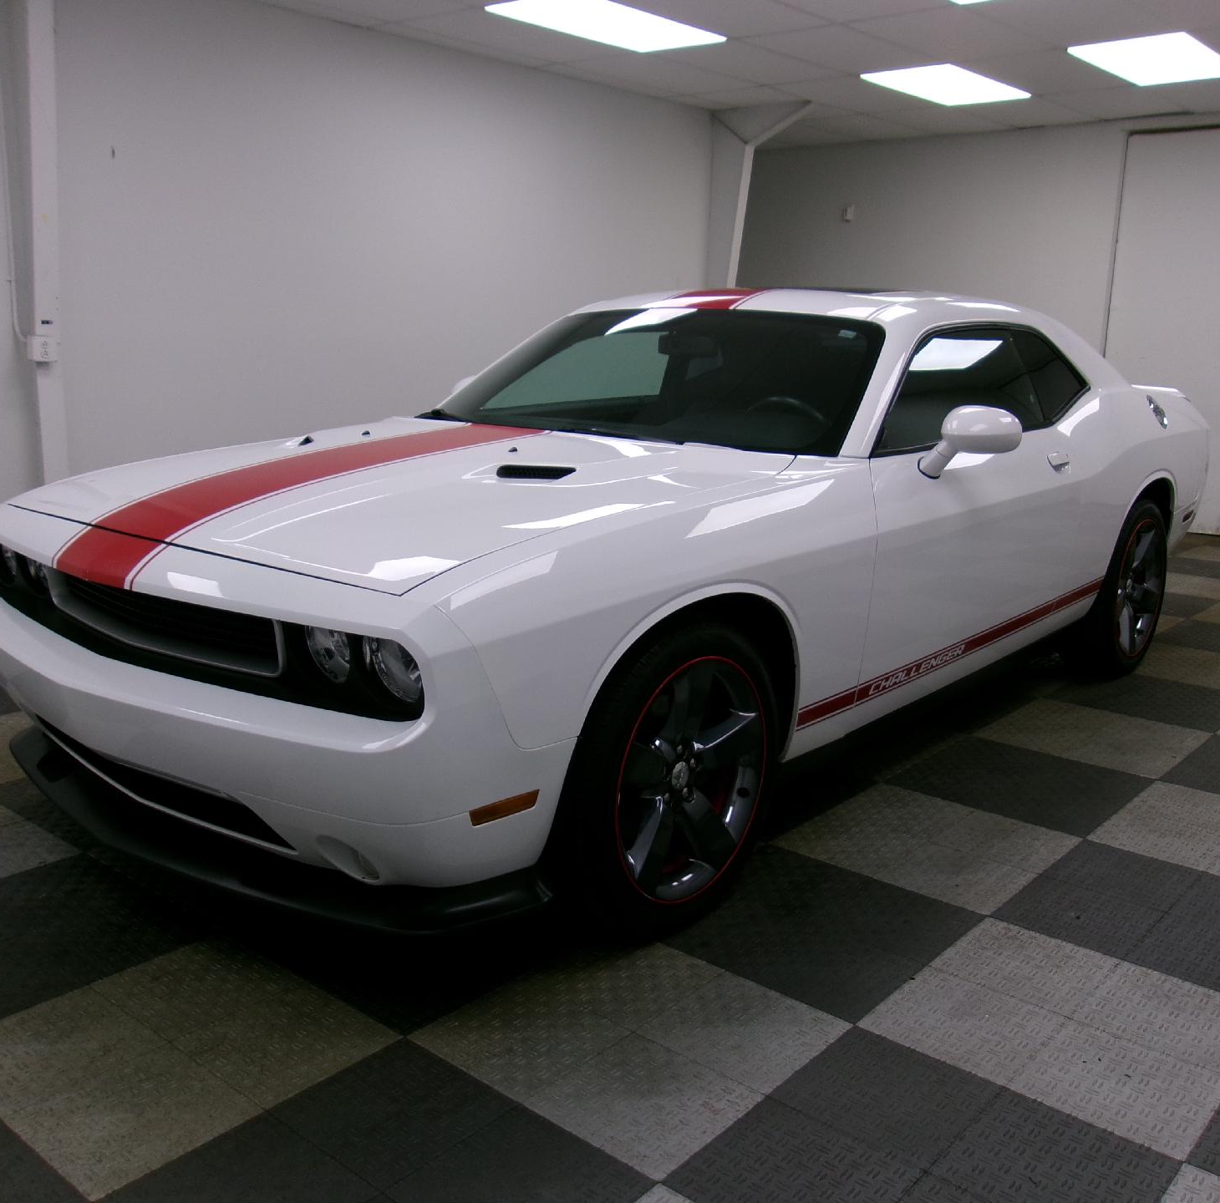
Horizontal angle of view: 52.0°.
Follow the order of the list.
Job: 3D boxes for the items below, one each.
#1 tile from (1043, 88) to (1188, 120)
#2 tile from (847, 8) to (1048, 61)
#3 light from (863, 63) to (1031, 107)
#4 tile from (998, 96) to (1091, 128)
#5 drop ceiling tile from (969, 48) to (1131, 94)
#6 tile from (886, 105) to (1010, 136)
[{"bbox_3d":[3.279,-3.200,8.045,0.600,0.020,1.145,12,16,39],"label":"tile"},{"bbox_3d":[1.737,-2.858,6.305,0.600,0.025,1.200,11,16,39],"label":"tile"},{"bbox_3d":[2.053,-3.139,7.535,0.605,0.070,1.214,12,16,39],"label":"light"},{"bbox_3d":[2.814,-3.295,8.429,0.600,0.020,1.145,12,16,39],"label":"tile"},{"bbox_3d":[2.513,-3.021,7.163,0.600,0.020,1.210,12,16,39],"label":"drop ceiling tile"},{"bbox_3d":[2.336,-3.381,8.774,0.605,0.020,1.056,12,16,39],"label":"tile"}]

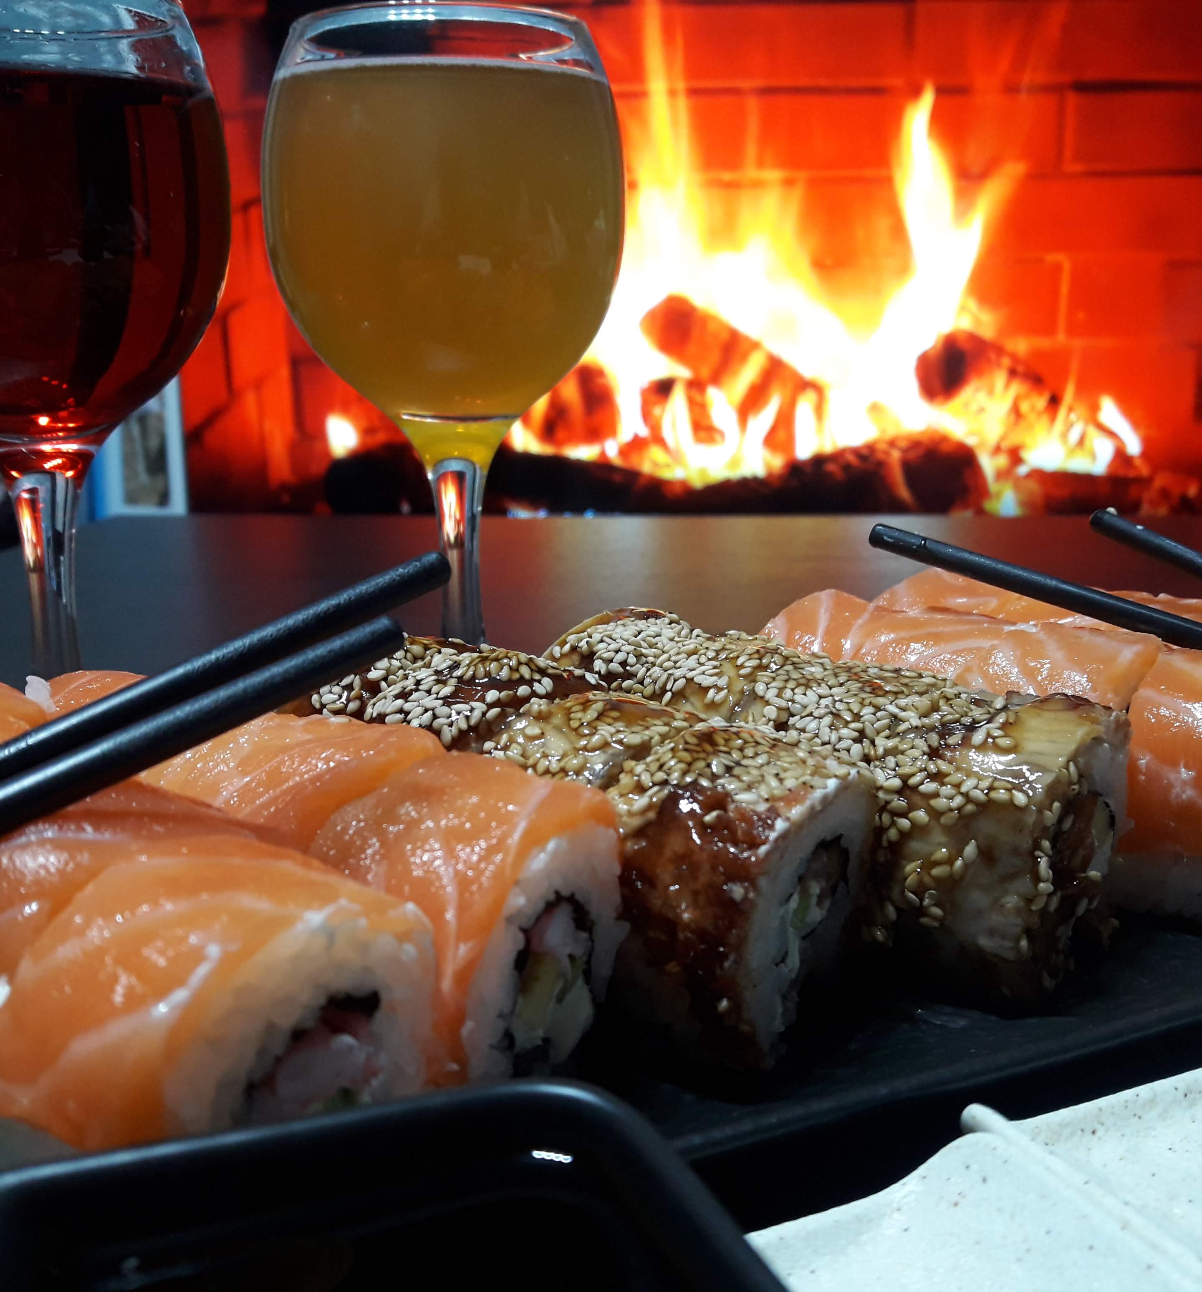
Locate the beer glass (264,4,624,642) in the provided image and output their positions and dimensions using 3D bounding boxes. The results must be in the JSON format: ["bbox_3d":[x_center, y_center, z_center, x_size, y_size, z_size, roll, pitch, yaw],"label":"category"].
[{"bbox_3d":[-0.034,-0.048,0.313,0.077,0.170,0.077,0,13,0],"label":"beer glass"}]

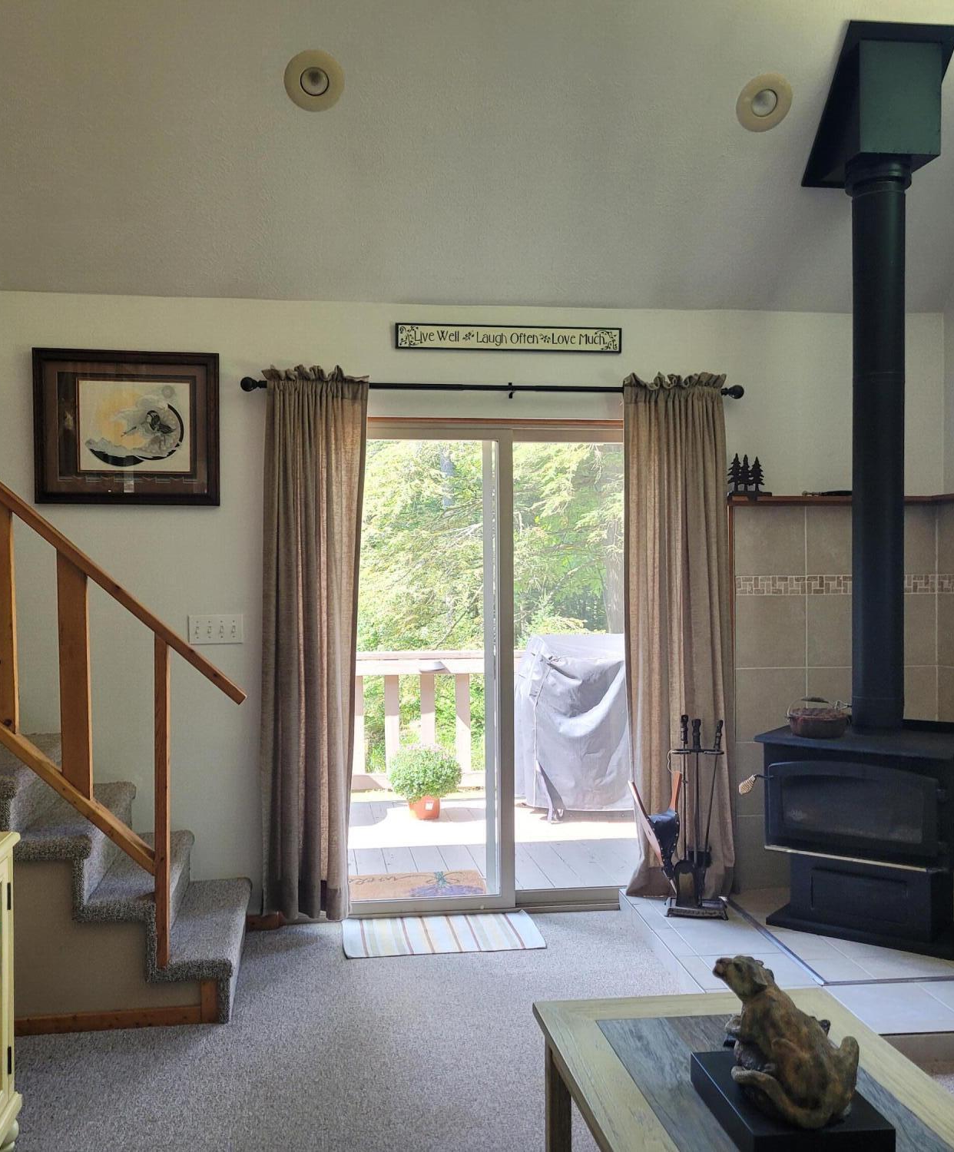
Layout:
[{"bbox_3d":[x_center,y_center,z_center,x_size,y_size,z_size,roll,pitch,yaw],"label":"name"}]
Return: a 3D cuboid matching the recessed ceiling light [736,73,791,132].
[{"bbox_3d":[1.065,-1.748,4.265,0.205,0.205,0.030,0,43,-6],"label":"recessed ceiling light"}]

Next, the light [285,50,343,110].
[{"bbox_3d":[-0.576,-1.750,4.083,0.205,0.205,0.030,0,43,-6],"label":"light"}]

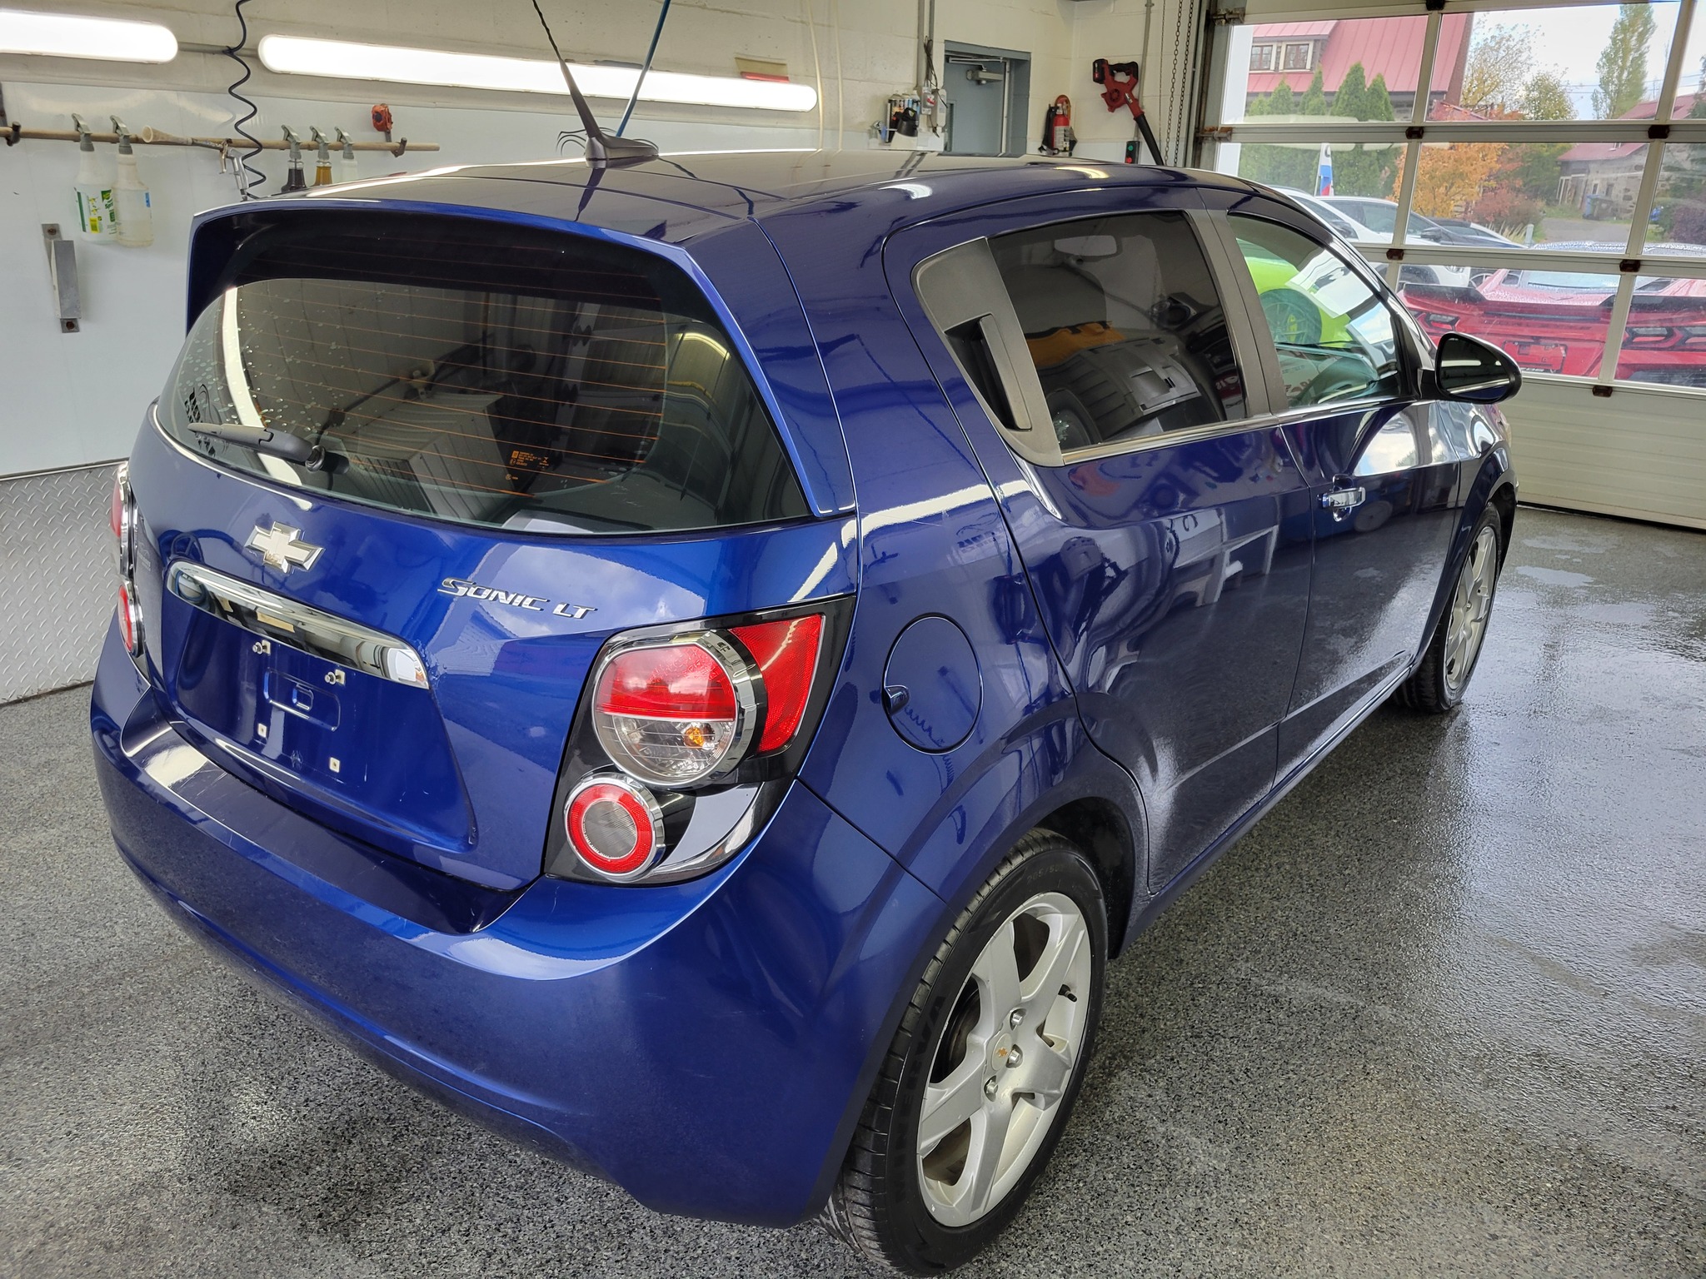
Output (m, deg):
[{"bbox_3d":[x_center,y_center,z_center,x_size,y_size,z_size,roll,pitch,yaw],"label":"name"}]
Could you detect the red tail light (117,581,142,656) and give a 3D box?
[{"bbox_3d":[-1.168,-0.034,2.091,0.060,0.122,0.122,-15,25,-37],"label":"red tail light"}]

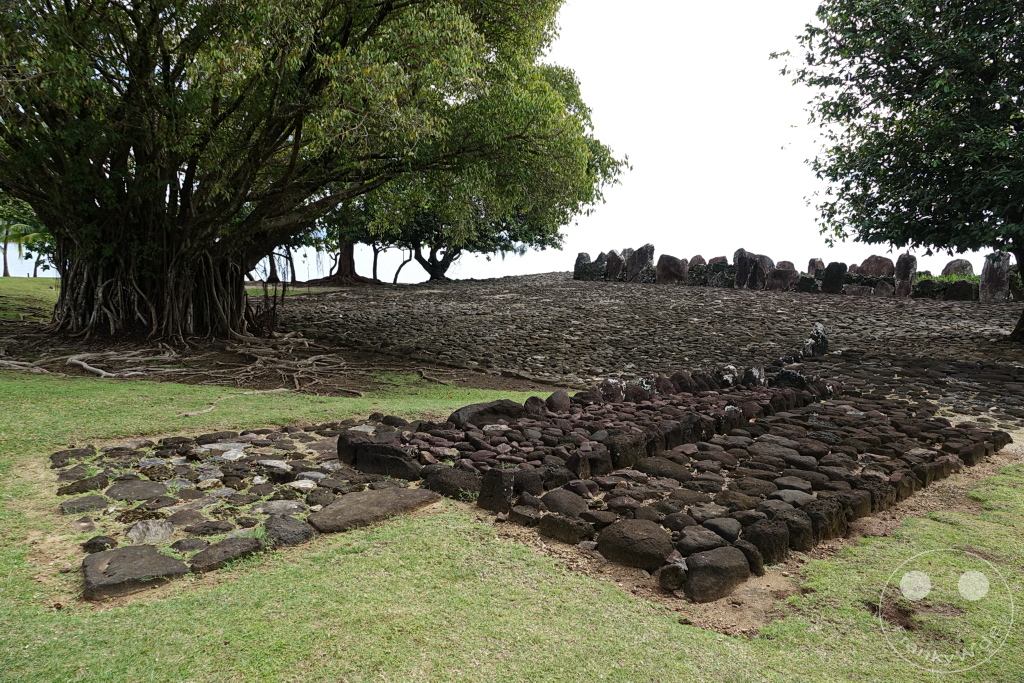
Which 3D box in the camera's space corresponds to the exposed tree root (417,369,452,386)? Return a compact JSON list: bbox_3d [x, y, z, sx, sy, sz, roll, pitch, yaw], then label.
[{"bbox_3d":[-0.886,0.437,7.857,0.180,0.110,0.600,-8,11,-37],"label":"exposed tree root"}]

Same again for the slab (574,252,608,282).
[{"bbox_3d":[3.021,-2.869,26.038,0.400,1.022,1.434,-8,11,-37],"label":"slab"}]

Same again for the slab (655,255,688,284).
[{"bbox_3d":[5.366,-2.428,23.009,0.400,0.979,1.095,-8,11,-37],"label":"slab"}]

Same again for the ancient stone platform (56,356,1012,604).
[{"bbox_3d":[0.333,0.659,5.528,6.600,0.360,4.641,-8,11,-37],"label":"ancient stone platform"}]

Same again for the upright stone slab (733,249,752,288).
[{"bbox_3d":[7.013,-2.225,20.779,0.300,1.192,0.449,-8,11,-37],"label":"upright stone slab"}]

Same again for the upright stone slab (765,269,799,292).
[{"bbox_3d":[7.820,-1.798,19.827,0.350,0.605,0.835,-8,11,-37],"label":"upright stone slab"}]

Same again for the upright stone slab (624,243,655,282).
[{"bbox_3d":[4.486,-2.782,24.071,0.350,1.390,1.066,-8,11,-37],"label":"upright stone slab"}]

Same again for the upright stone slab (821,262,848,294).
[{"bbox_3d":[8.760,-1.727,18.552,0.300,0.814,0.576,-8,11,-37],"label":"upright stone slab"}]

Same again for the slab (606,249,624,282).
[{"bbox_3d":[3.750,-2.769,25.006,0.300,1.108,0.711,-8,11,-37],"label":"slab"}]

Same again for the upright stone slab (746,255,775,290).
[{"bbox_3d":[7.398,-2.074,20.337,0.350,1.012,0.665,-8,11,-37],"label":"upright stone slab"}]

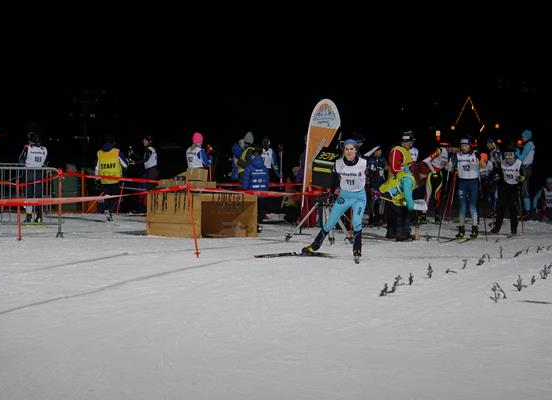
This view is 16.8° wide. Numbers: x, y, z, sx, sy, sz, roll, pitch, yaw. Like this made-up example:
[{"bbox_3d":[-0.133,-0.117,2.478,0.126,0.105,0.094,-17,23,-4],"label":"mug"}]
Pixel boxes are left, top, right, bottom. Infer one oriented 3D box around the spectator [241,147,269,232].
[{"bbox_3d":[-0.357,-0.178,31.700,0.500,1.460,0.400,-1,2,-18],"label":"spectator"}]

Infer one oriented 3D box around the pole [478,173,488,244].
[{"bbox_3d":[3.215,0.062,28.960,0.070,1.229,0.090,-8,-20,11],"label":"pole"}]

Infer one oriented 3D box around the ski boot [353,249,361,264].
[{"bbox_3d":[1.044,0.739,24.200,0.105,0.180,0.270,0,2,-2],"label":"ski boot"}]

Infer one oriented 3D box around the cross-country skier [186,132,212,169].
[{"bbox_3d":[-1.414,-0.416,34.500,0.500,1.660,0.450,1,2,37],"label":"cross-country skier"}]

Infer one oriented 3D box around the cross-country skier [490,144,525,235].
[{"bbox_3d":[3.795,-0.164,30.600,0.560,1.460,0.520,0,2,3],"label":"cross-country skier"}]

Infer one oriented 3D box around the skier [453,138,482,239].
[{"bbox_3d":[3.016,-0.181,29.400,0.480,1.570,0.420,0,2,9],"label":"skier"}]

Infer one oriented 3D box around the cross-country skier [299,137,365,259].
[{"bbox_3d":[0.770,-0.007,25.000,0.880,1.600,0.650,0,2,2],"label":"cross-country skier"}]

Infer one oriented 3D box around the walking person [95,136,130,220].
[{"bbox_3d":[-3.235,-0.422,36.678,0.620,1.700,0.500,0,2,6],"label":"walking person"}]

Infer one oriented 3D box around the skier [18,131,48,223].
[{"bbox_3d":[-4.677,-0.429,35.977,0.560,1.750,0.420,0,2,-18],"label":"skier"}]

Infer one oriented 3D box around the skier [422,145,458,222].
[{"bbox_3d":[3.023,-0.303,34.300,0.640,1.450,0.550,0,2,-6],"label":"skier"}]

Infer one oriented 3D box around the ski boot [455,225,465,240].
[{"bbox_3d":[2.900,0.498,29.497,0.110,0.220,0.280,0,2,18],"label":"ski boot"}]

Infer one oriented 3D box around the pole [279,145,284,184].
[{"bbox_3d":[0.106,-0.279,35.981,0.080,1.450,0.080,0,2,0],"label":"pole"}]

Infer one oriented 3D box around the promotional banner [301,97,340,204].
[{"bbox_3d":[0.720,-0.736,30.200,0.650,1.820,0.080,0,2,0],"label":"promotional banner"}]

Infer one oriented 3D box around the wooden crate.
[{"bbox_3d":[-1.211,0.220,30.740,1.230,0.730,1.330,-1,2,-42],"label":"wooden crate"}]

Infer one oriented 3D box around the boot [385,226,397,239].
[{"bbox_3d":[1.821,0.510,29.300,0.270,0.200,0.130,1,2,24],"label":"boot"}]

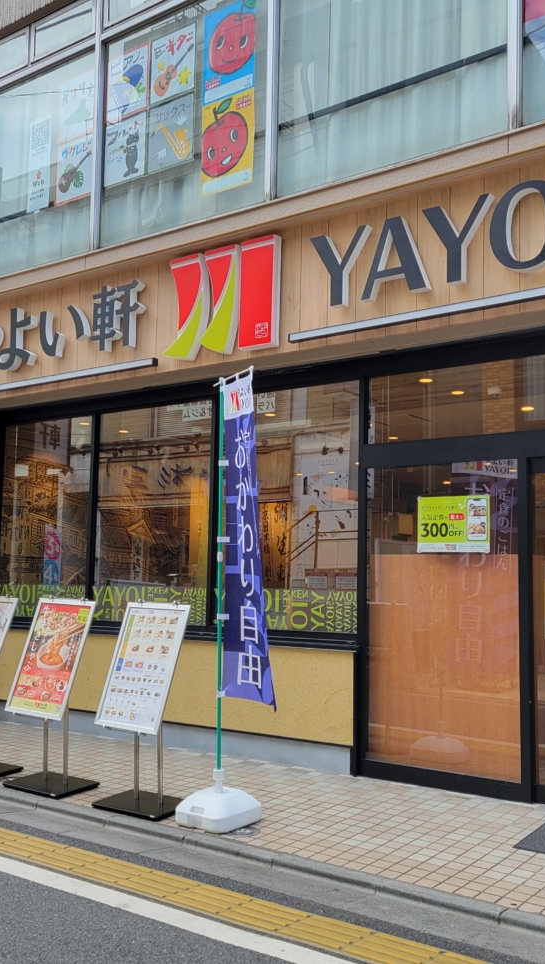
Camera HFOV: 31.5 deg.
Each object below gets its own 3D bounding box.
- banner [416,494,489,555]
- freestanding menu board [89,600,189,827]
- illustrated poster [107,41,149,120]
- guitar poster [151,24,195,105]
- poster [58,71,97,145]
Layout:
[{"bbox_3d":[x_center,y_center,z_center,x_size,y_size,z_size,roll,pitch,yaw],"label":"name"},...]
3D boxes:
[{"bbox_3d":[1.156,0.273,6.175,0.503,0.364,0.010,-3,-6,35],"label":"banner"},{"bbox_3d":[-0.758,1.330,5.787,0.540,1.210,0.390,-4,-7,40],"label":"freestanding menu board"},{"bbox_3d":[-1.212,-3.326,8.066,0.513,0.580,0.010,-3,-7,37],"label":"illustrated poster"},{"bbox_3d":[-0.790,-3.316,7.672,0.463,0.560,0.010,-3,-6,35],"label":"guitar poster"},{"bbox_3d":[-1.713,-3.287,8.443,0.490,0.570,0.010,-3,-7,37],"label":"poster"}]

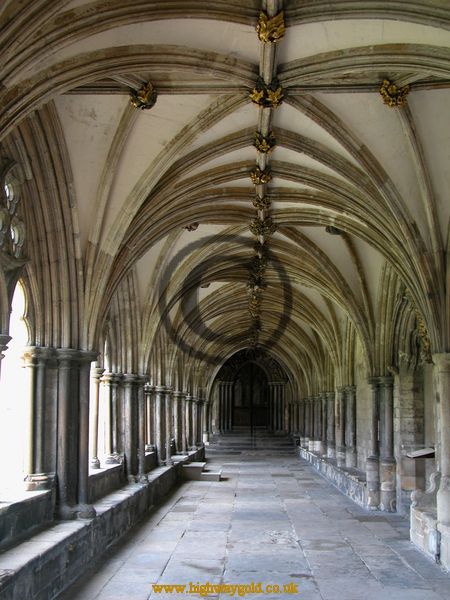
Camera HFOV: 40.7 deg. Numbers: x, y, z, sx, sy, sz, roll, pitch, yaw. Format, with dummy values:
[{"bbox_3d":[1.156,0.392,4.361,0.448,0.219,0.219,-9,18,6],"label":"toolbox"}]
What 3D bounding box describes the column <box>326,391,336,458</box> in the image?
[{"bbox_3d":[3.125,3.682,17.800,0.260,1.910,0.260,0,-9,2],"label":"column"}]

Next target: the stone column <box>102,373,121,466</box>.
[{"bbox_3d":[-2.058,2.148,11.000,0.270,1.640,0.270,0,-9,2],"label":"stone column"}]

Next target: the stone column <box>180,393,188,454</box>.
[{"bbox_3d":[-1.306,3.957,19.562,0.250,1.927,0.250,0,-11,2],"label":"stone column"}]

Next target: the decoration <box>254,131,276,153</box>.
[{"bbox_3d":[0.391,-1.528,5.850,0.215,0.170,0.215,0,-9,2],"label":"decoration"}]

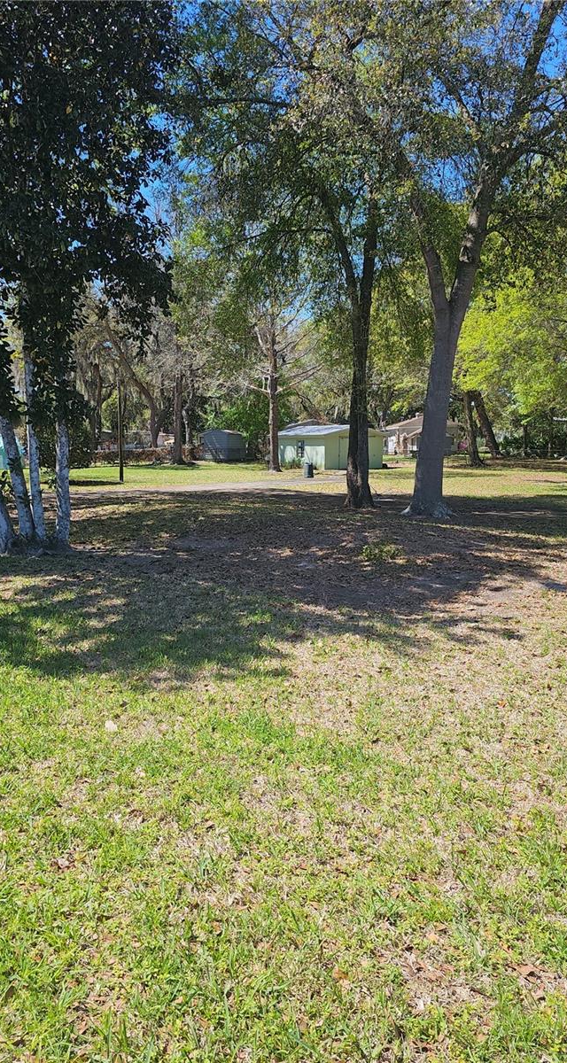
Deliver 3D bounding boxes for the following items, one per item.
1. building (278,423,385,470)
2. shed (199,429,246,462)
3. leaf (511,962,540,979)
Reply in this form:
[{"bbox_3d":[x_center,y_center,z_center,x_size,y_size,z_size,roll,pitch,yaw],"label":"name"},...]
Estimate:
[{"bbox_3d":[3.161,-6.146,50.930,5.013,3.000,7.282,-4,9,-29],"label":"building"},{"bbox_3d":[-4.974,-7.008,57.655,3.153,2.520,2.159,6,10,40],"label":"shed"},{"bbox_3d":[0.726,1.317,2.115,0.080,0.022,0.042,1,8,10],"label":"leaf"}]

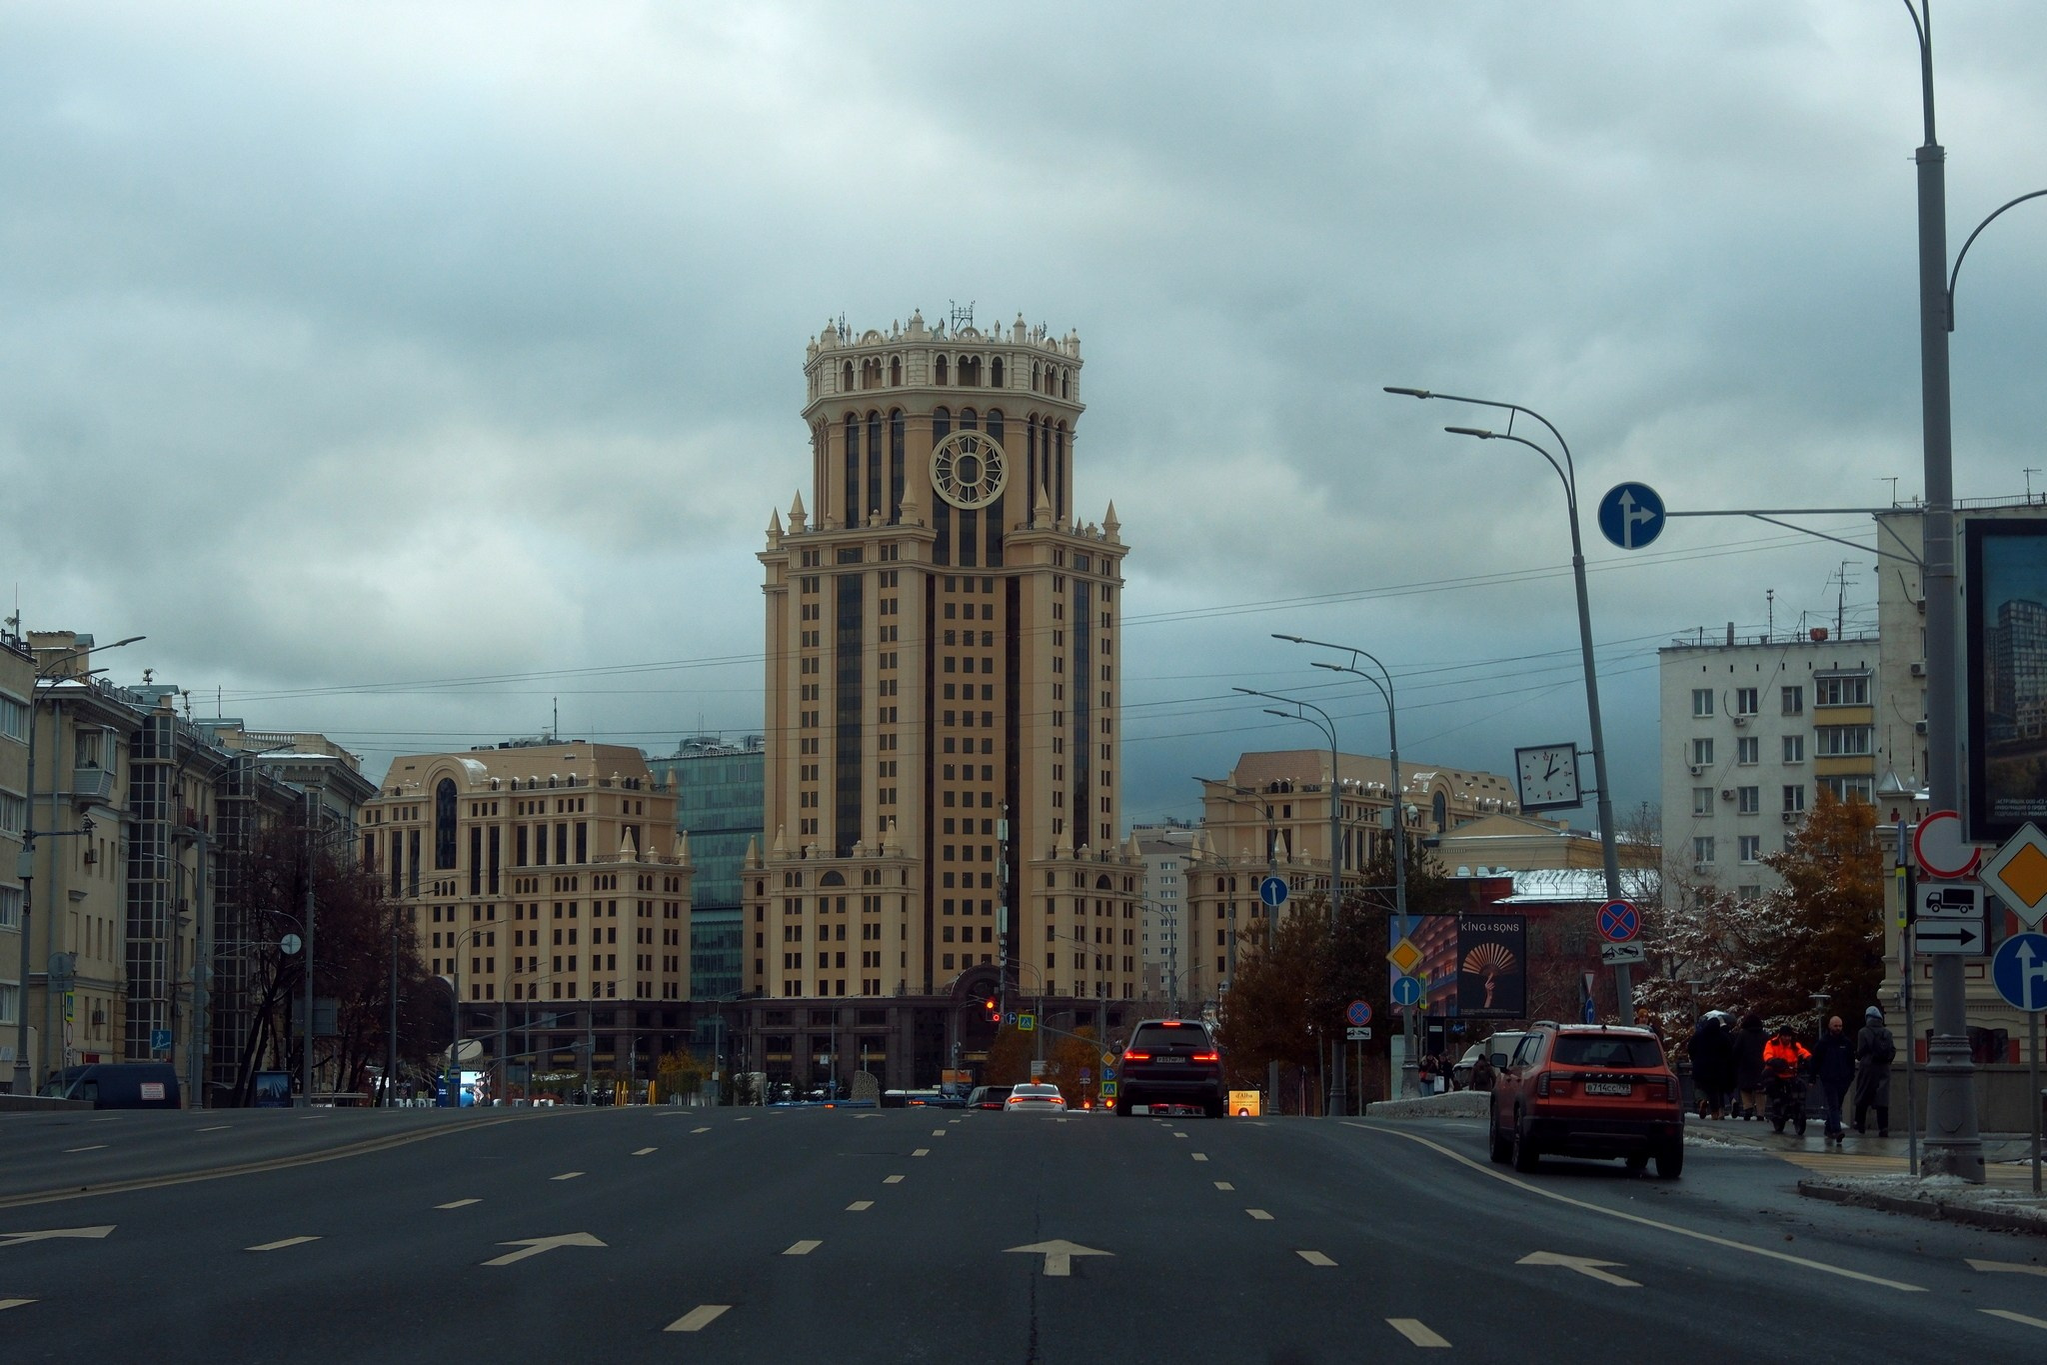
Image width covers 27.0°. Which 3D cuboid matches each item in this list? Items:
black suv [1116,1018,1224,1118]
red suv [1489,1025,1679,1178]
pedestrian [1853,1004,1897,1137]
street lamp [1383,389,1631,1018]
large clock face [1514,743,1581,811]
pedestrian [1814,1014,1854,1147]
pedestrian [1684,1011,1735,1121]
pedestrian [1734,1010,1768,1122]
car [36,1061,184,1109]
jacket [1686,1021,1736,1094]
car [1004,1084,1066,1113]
[{"bbox_3d":[2.757,7.330,81.364,2.000,1.800,5.000,0,-5,1],"label":"black suv"},{"bbox_3d":[6.659,4.936,50.812,1.860,1.750,4.550,2,-5,1],"label":"red suv"},{"bbox_3d":[11.982,5.470,60.000,0.580,1.830,0.500,1,-5,-10],"label":"pedestrian"},{"bbox_3d":[7.973,1.135,69.377,3.050,12.300,0.500,-7,-3,3],"label":"street lamp"},{"bbox_3d":[8.500,1.527,69.000,0.980,0.980,0.280,-7,-2,15],"label":"large clock face"},{"bbox_3d":[10.933,5.372,57.500,0.550,1.760,0.420,1,-5,-6],"label":"pedestrian"},{"bbox_3d":[11.597,6.537,72.000,0.720,1.730,0.600,-1,-5,8],"label":"pedestrian"},{"bbox_3d":[12.214,6.465,71.500,0.620,1.770,0.480,-1,-5,8],"label":"pedestrian"},{"bbox_3d":[-32.907,14.840,151.157,5.700,2.550,2.050,5,-6,-44],"label":"car"},{"bbox_3d":[11.611,6.307,72.000,0.720,1.180,0.500,-1,-5,8],"label":"jacket"},{"bbox_3d":[0.363,12.911,129.421,1.860,1.450,4.800,0,-6,0],"label":"car"}]

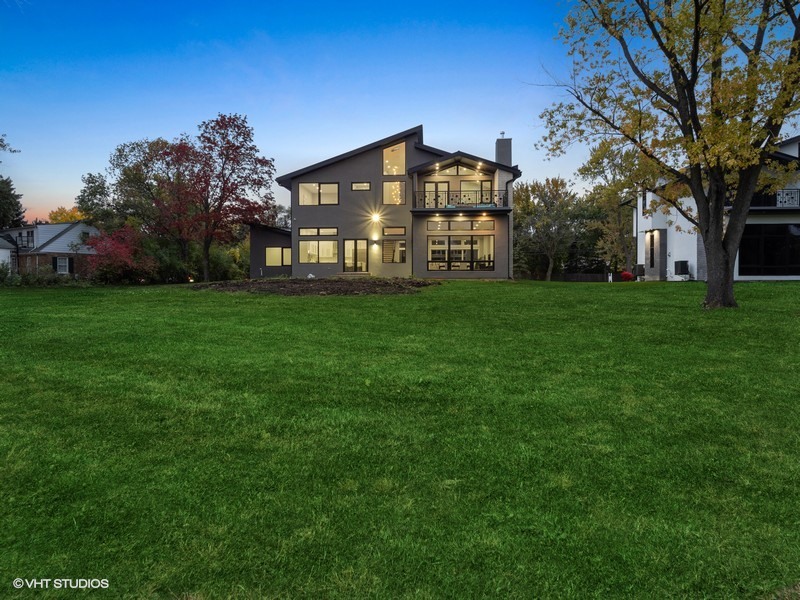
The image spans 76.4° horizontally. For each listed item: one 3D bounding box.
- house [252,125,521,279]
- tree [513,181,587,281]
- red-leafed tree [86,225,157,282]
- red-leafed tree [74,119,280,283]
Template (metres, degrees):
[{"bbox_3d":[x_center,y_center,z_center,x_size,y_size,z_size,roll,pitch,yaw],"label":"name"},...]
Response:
[{"bbox_3d":[-1.324,-6.267,37.423,18.040,9.310,13.000,0,3,4],"label":"house"},{"bbox_3d":[11.837,-5.559,40.252,5.540,8.030,5.800,0,3,0],"label":"tree"},{"bbox_3d":[-17.257,-2.865,31.389,4.450,3.570,4.000,0,3,0],"label":"red-leafed tree"},{"bbox_3d":[-14.435,-6.477,32.689,12.730,10.700,10.000,0,3,0],"label":"red-leafed tree"}]

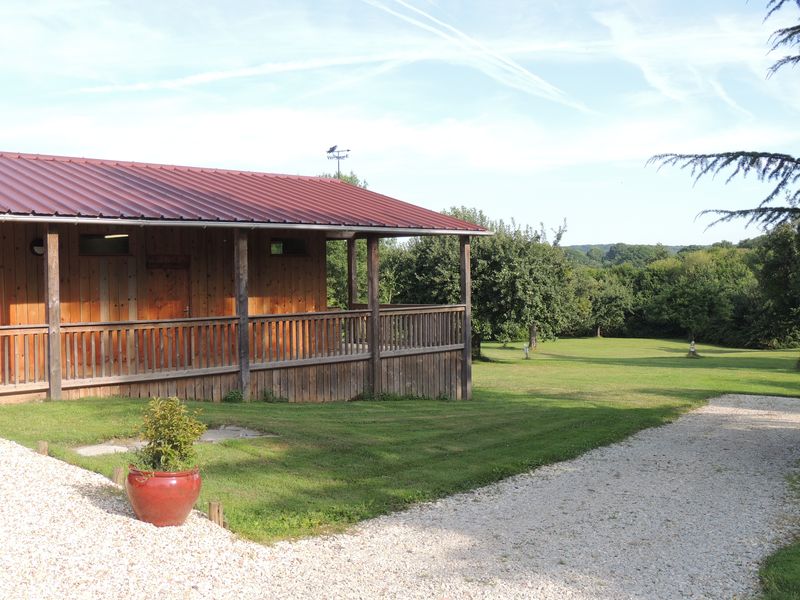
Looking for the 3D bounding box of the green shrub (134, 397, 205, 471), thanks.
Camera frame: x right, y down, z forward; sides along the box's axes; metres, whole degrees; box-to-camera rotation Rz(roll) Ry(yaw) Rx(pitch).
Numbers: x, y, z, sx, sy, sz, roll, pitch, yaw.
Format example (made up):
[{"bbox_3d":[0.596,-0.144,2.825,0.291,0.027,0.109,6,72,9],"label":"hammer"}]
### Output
[{"bbox_3d":[-1.589,0.931,6.400,0.480,0.510,0.460,-1,2,-14],"label":"green shrub"}]

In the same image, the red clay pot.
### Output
[{"bbox_3d":[-1.637,1.343,6.400,0.515,0.395,0.515,-1,2,-14],"label":"red clay pot"}]

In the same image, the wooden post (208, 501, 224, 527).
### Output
[{"bbox_3d":[-1.251,1.465,6.300,0.100,0.180,0.100,-1,2,-14],"label":"wooden post"}]

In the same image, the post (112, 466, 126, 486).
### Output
[{"bbox_3d":[-2.310,1.451,7.600,0.100,0.175,0.100,-1,2,-14],"label":"post"}]

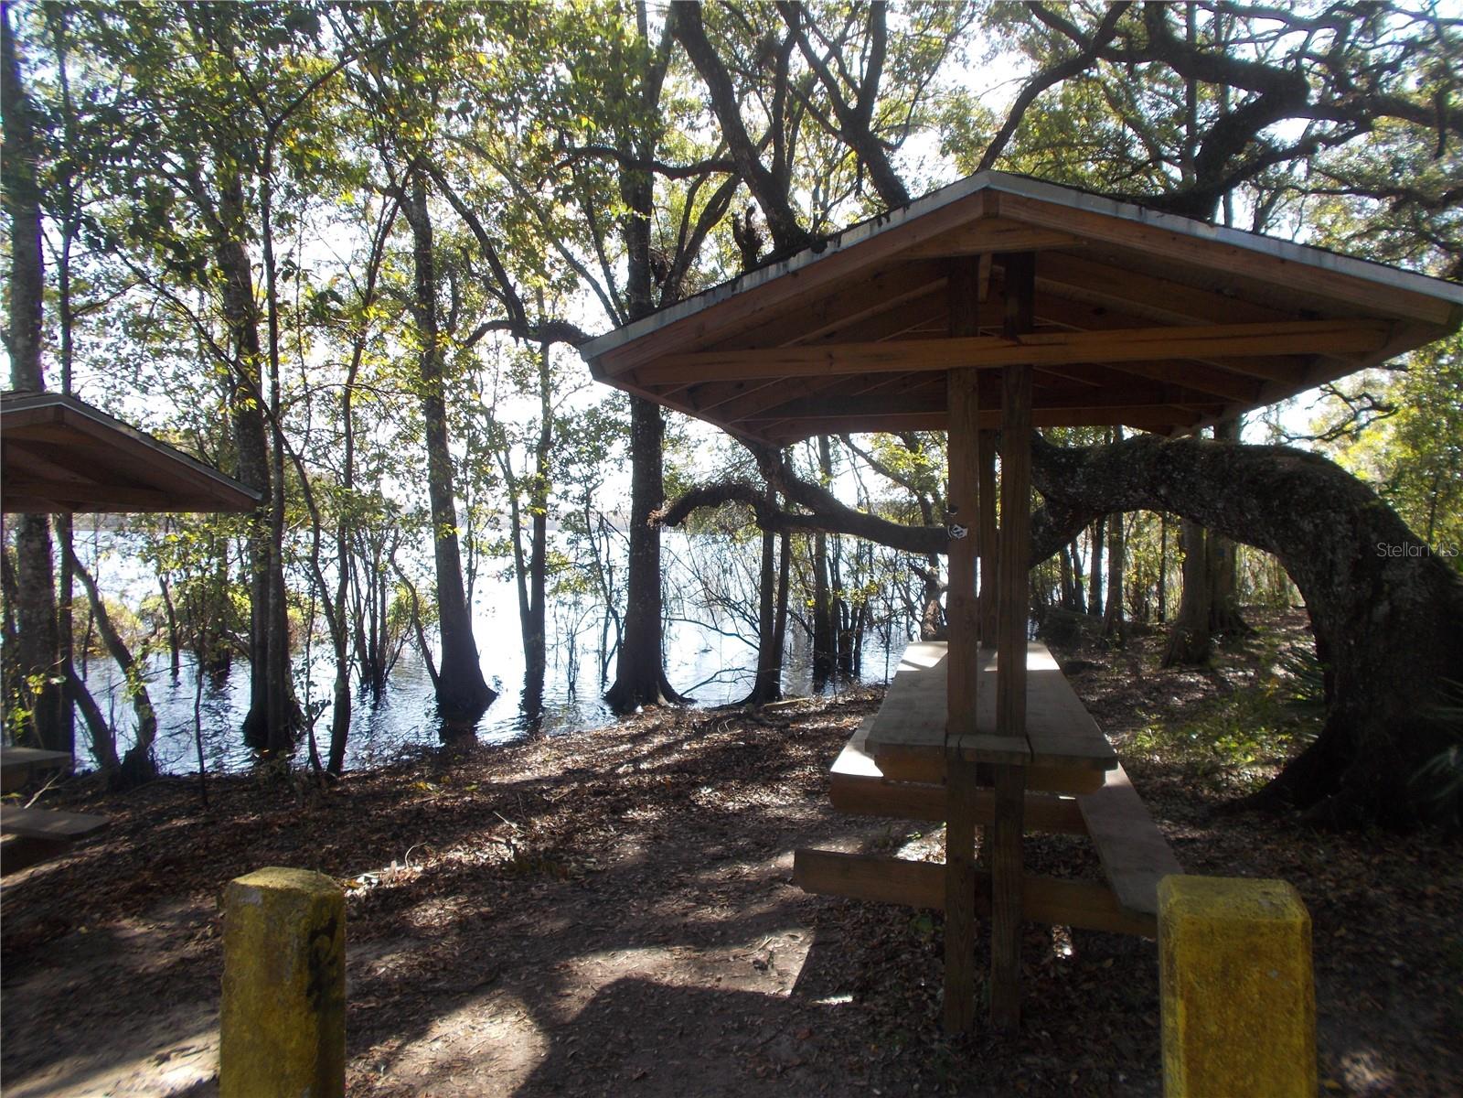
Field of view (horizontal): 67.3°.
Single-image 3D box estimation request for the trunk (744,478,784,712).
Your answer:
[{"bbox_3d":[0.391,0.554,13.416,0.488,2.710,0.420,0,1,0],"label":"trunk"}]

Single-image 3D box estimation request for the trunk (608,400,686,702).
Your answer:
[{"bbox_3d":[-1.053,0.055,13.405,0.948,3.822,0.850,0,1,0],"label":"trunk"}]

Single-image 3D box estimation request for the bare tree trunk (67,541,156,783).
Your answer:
[{"bbox_3d":[-5.153,0.980,9.124,0.750,2.027,0.600,0,1,0],"label":"bare tree trunk"}]

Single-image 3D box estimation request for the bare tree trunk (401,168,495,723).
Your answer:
[{"bbox_3d":[-3.476,-1.313,13.474,1.135,6.644,0.850,0,1,0],"label":"bare tree trunk"}]

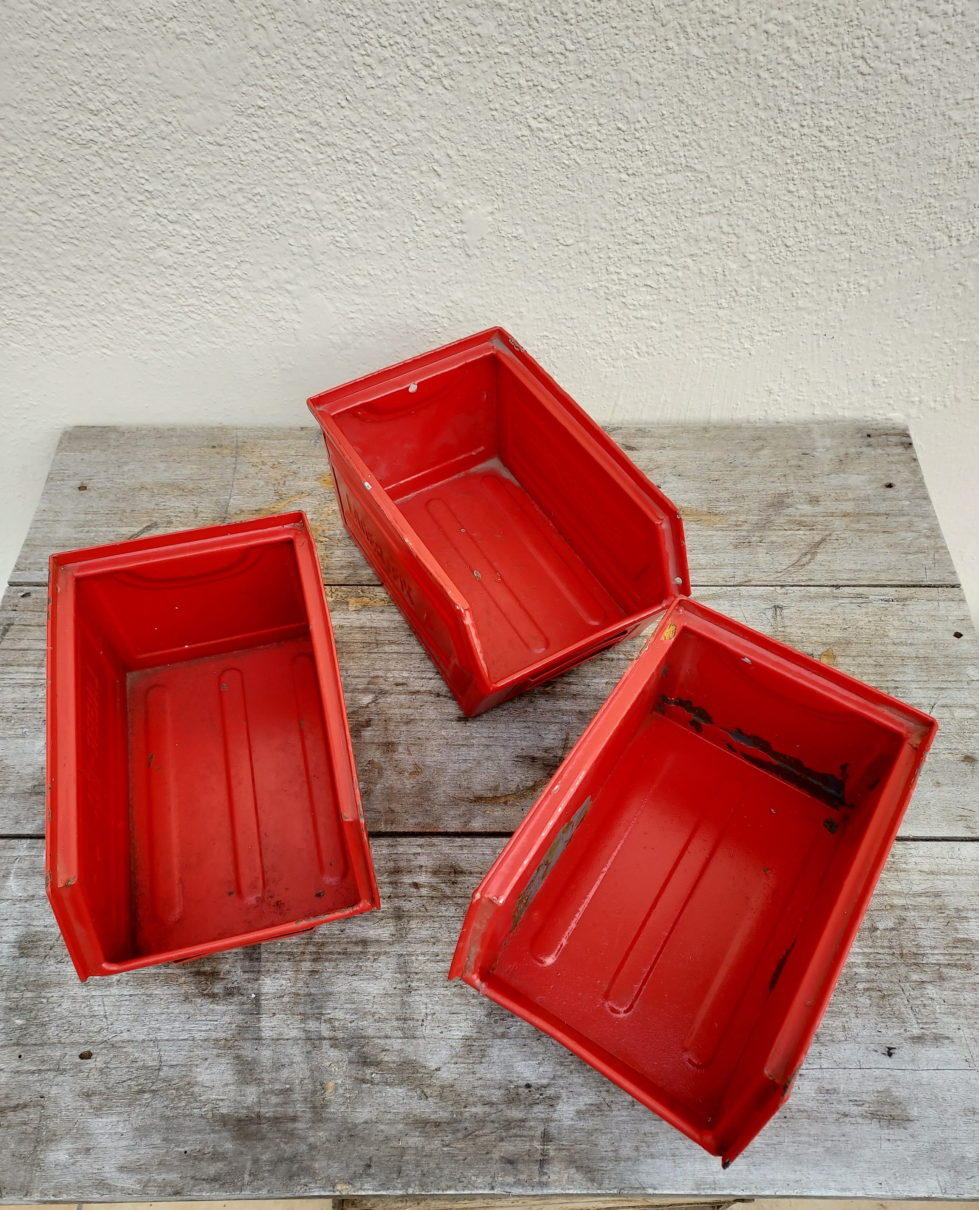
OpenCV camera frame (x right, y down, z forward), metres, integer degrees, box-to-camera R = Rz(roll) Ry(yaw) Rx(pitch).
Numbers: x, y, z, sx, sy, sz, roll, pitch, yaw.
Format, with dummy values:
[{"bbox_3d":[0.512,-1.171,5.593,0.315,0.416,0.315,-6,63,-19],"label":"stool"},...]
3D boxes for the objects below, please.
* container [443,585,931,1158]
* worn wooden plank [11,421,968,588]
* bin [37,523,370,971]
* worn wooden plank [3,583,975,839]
[{"bbox_3d":[0.105,0.142,0.484,0.148,0.125,0.231,28,60,18],"label":"container"},{"bbox_3d":[-0.005,-0.077,0.725,0.710,0.022,0.168,0,55,0],"label":"worn wooden plank"},{"bbox_3d":[-0.155,0.084,0.525,0.148,0.125,0.231,-12,56,-8],"label":"bin"},{"bbox_3d":[-0.005,0.070,0.623,0.703,0.022,0.187,0,55,0],"label":"worn wooden plank"}]

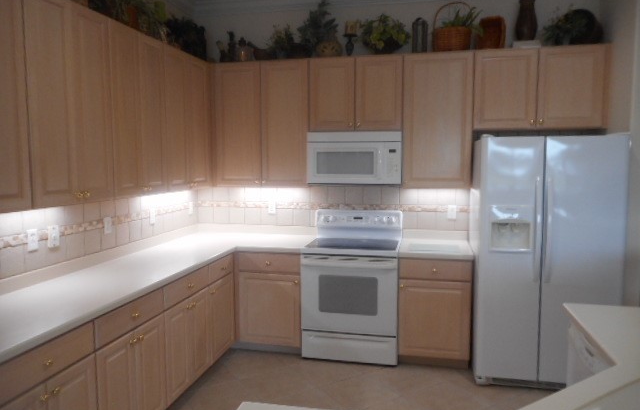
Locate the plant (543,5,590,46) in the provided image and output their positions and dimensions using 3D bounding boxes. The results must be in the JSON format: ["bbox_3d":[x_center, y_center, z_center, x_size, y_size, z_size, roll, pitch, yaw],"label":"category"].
[{"bbox_3d":[1.857,-1.334,3.509,0.315,0.314,0.250,1,6,12],"label":"plant"}]

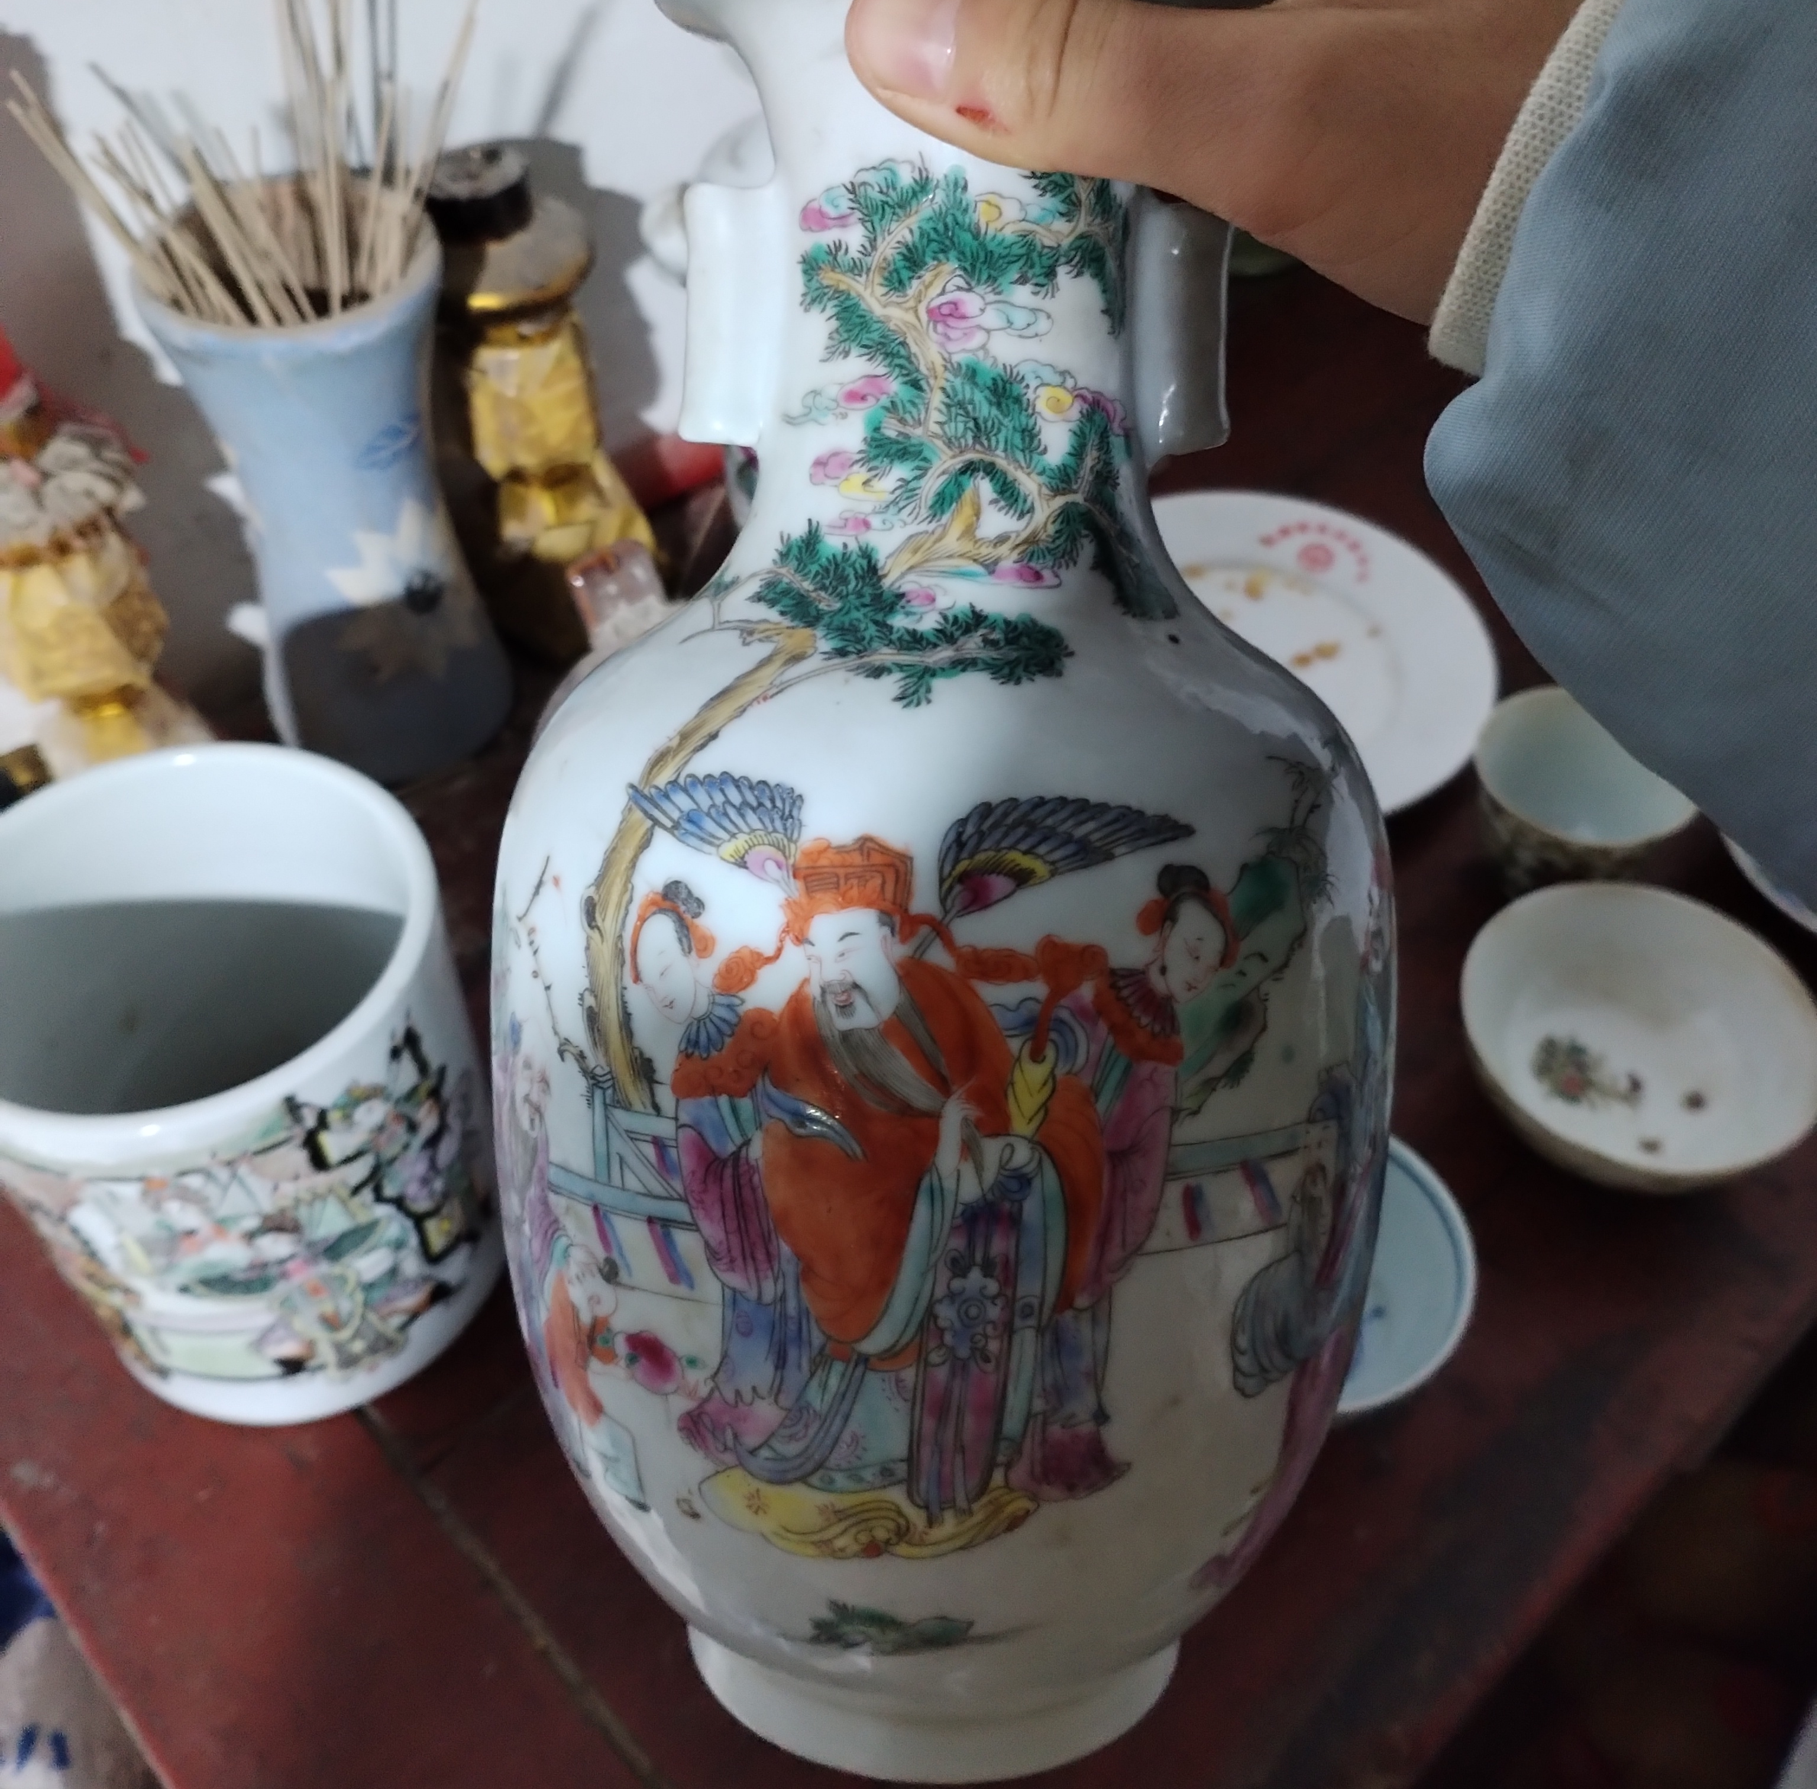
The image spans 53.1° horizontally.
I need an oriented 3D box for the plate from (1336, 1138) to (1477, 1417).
[{"bbox_3d":[0.117,0.114,0.557,0.107,0.024,0.107,0,50,0],"label":"plate"}]

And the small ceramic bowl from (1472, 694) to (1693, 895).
[{"bbox_3d":[0.239,-0.029,0.662,0.078,0.052,0.078,0,50,0],"label":"small ceramic bowl"}]

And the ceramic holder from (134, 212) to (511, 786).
[{"bbox_3d":[-0.198,-0.139,0.653,0.097,0.198,0.097,1,50,0],"label":"ceramic holder"}]

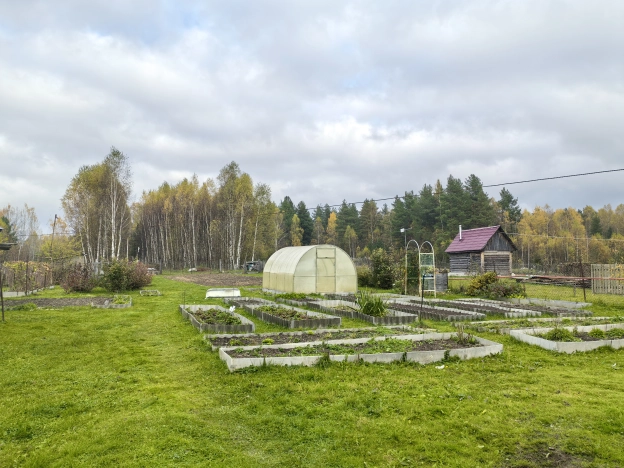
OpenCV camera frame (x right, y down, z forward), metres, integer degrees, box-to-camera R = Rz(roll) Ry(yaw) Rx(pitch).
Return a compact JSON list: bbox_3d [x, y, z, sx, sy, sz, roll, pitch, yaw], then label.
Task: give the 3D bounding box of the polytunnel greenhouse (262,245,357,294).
[{"bbox_3d":[-0.189,1.610,22.935,3.020,2.150,4.100,1,-3,-24],"label":"polytunnel greenhouse"}]

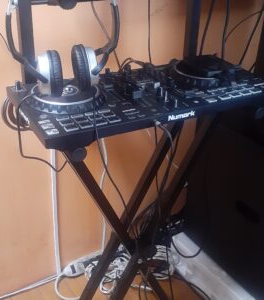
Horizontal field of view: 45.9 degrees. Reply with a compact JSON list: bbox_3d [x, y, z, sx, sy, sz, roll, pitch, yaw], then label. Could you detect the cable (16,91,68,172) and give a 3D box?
[{"bbox_3d":[-0.175,-0.036,0.610,0.100,0.155,0.070,-1,19,-6],"label":"cable"}]

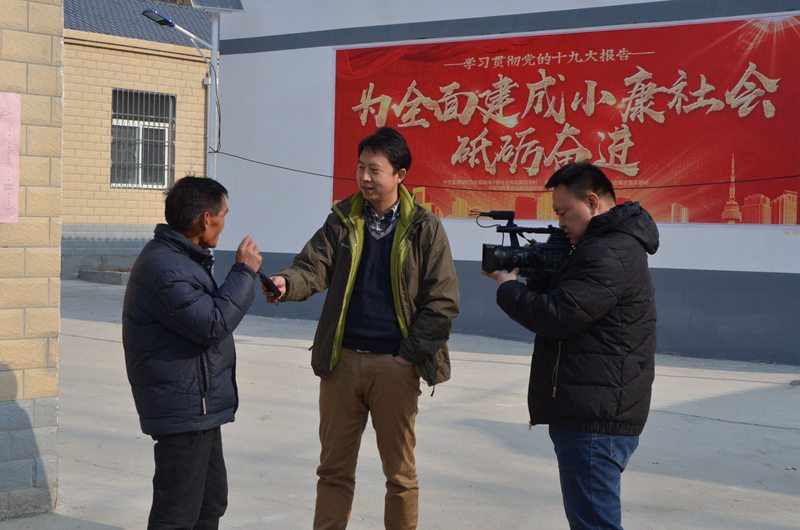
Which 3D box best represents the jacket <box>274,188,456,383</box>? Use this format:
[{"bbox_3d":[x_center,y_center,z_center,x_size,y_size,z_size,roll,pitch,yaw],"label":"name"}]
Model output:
[{"bbox_3d":[-0.106,0.072,4.700,0.570,0.690,0.440,1,2,13],"label":"jacket"}]

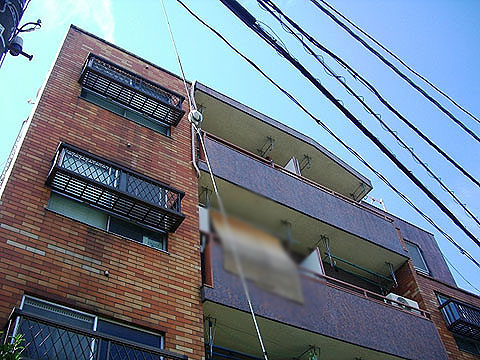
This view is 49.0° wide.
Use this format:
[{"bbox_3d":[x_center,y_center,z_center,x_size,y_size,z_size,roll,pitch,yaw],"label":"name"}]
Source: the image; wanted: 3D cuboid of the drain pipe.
[{"bbox_3d":[-0.905,-1.135,10.439,0.168,3.272,0.170,-3,-51,-4],"label":"drain pipe"}]

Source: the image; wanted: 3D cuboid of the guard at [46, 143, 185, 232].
[{"bbox_3d":[-1.738,0.134,7.674,1.958,0.611,0.320,24,-57,-23],"label":"guard"}]

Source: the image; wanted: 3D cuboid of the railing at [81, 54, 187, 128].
[{"bbox_3d":[-1.971,-1.664,9.872,1.958,0.608,0.320,24,-57,-23],"label":"railing"}]

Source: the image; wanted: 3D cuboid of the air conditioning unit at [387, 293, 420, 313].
[{"bbox_3d":[3.306,2.678,10.671,0.796,0.550,0.300,24,-57,-23],"label":"air conditioning unit"}]

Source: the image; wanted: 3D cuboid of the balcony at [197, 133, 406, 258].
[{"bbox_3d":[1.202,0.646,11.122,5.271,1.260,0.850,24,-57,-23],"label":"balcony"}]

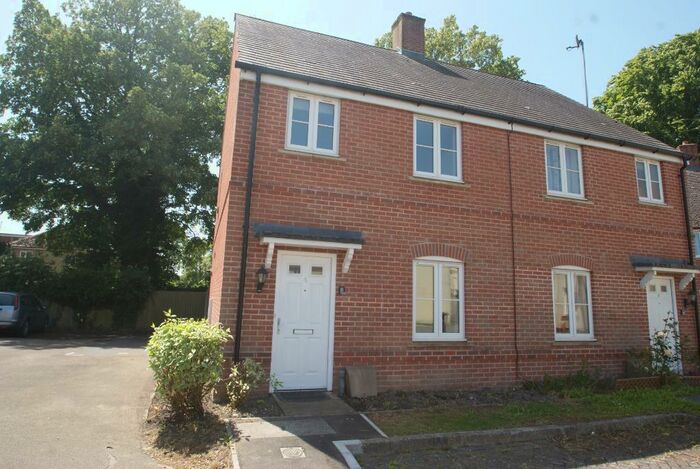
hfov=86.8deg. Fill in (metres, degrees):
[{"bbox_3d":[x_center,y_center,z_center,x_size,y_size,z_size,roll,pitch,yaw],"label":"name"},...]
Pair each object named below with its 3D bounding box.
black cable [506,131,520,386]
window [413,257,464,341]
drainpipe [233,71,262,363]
[{"bbox_3d":[3.043,0.228,6.859,0.040,4.740,0.050,5,-9,-17],"label":"black cable"},{"bbox_3d":[1.523,1.092,6.351,1.020,1.420,0.100,5,-10,-17],"label":"window"},{"bbox_3d":[-1.546,-0.191,5.550,0.075,4.900,0.090,5,-10,-16],"label":"drainpipe"}]

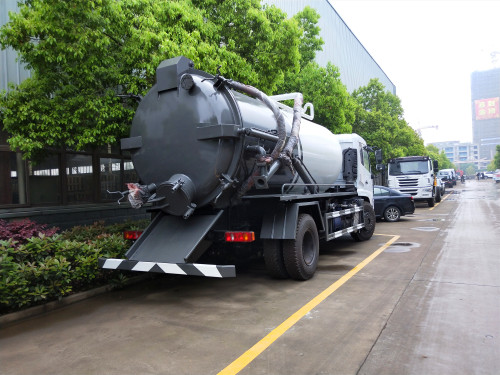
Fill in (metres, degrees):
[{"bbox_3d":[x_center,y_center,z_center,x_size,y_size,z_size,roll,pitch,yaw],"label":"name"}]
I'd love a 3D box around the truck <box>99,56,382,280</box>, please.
[{"bbox_3d":[0.766,-0.213,8.014,2.550,3.450,7.700,-4,-1,32],"label":"truck"}]

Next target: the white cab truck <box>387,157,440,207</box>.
[{"bbox_3d":[11.784,-0.273,25.212,2.500,2.980,8.200,-4,-1,32],"label":"white cab truck"}]

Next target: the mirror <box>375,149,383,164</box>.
[{"bbox_3d":[3.662,-0.895,10.190,0.220,0.460,0.140,-4,-1,32],"label":"mirror"}]

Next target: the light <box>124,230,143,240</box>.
[{"bbox_3d":[-1.829,0.744,5.610,0.420,0.140,0.090,-4,-1,32],"label":"light"}]

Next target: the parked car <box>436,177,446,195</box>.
[{"bbox_3d":[19.051,0.157,37.299,1.850,1.700,4.500,-4,-1,32],"label":"parked car"}]

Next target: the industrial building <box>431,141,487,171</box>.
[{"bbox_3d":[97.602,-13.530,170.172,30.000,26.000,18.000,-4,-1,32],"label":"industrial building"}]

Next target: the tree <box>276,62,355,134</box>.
[{"bbox_3d":[3.637,-2.362,17.995,4.600,7.790,4.600,-4,-1,32],"label":"tree"}]

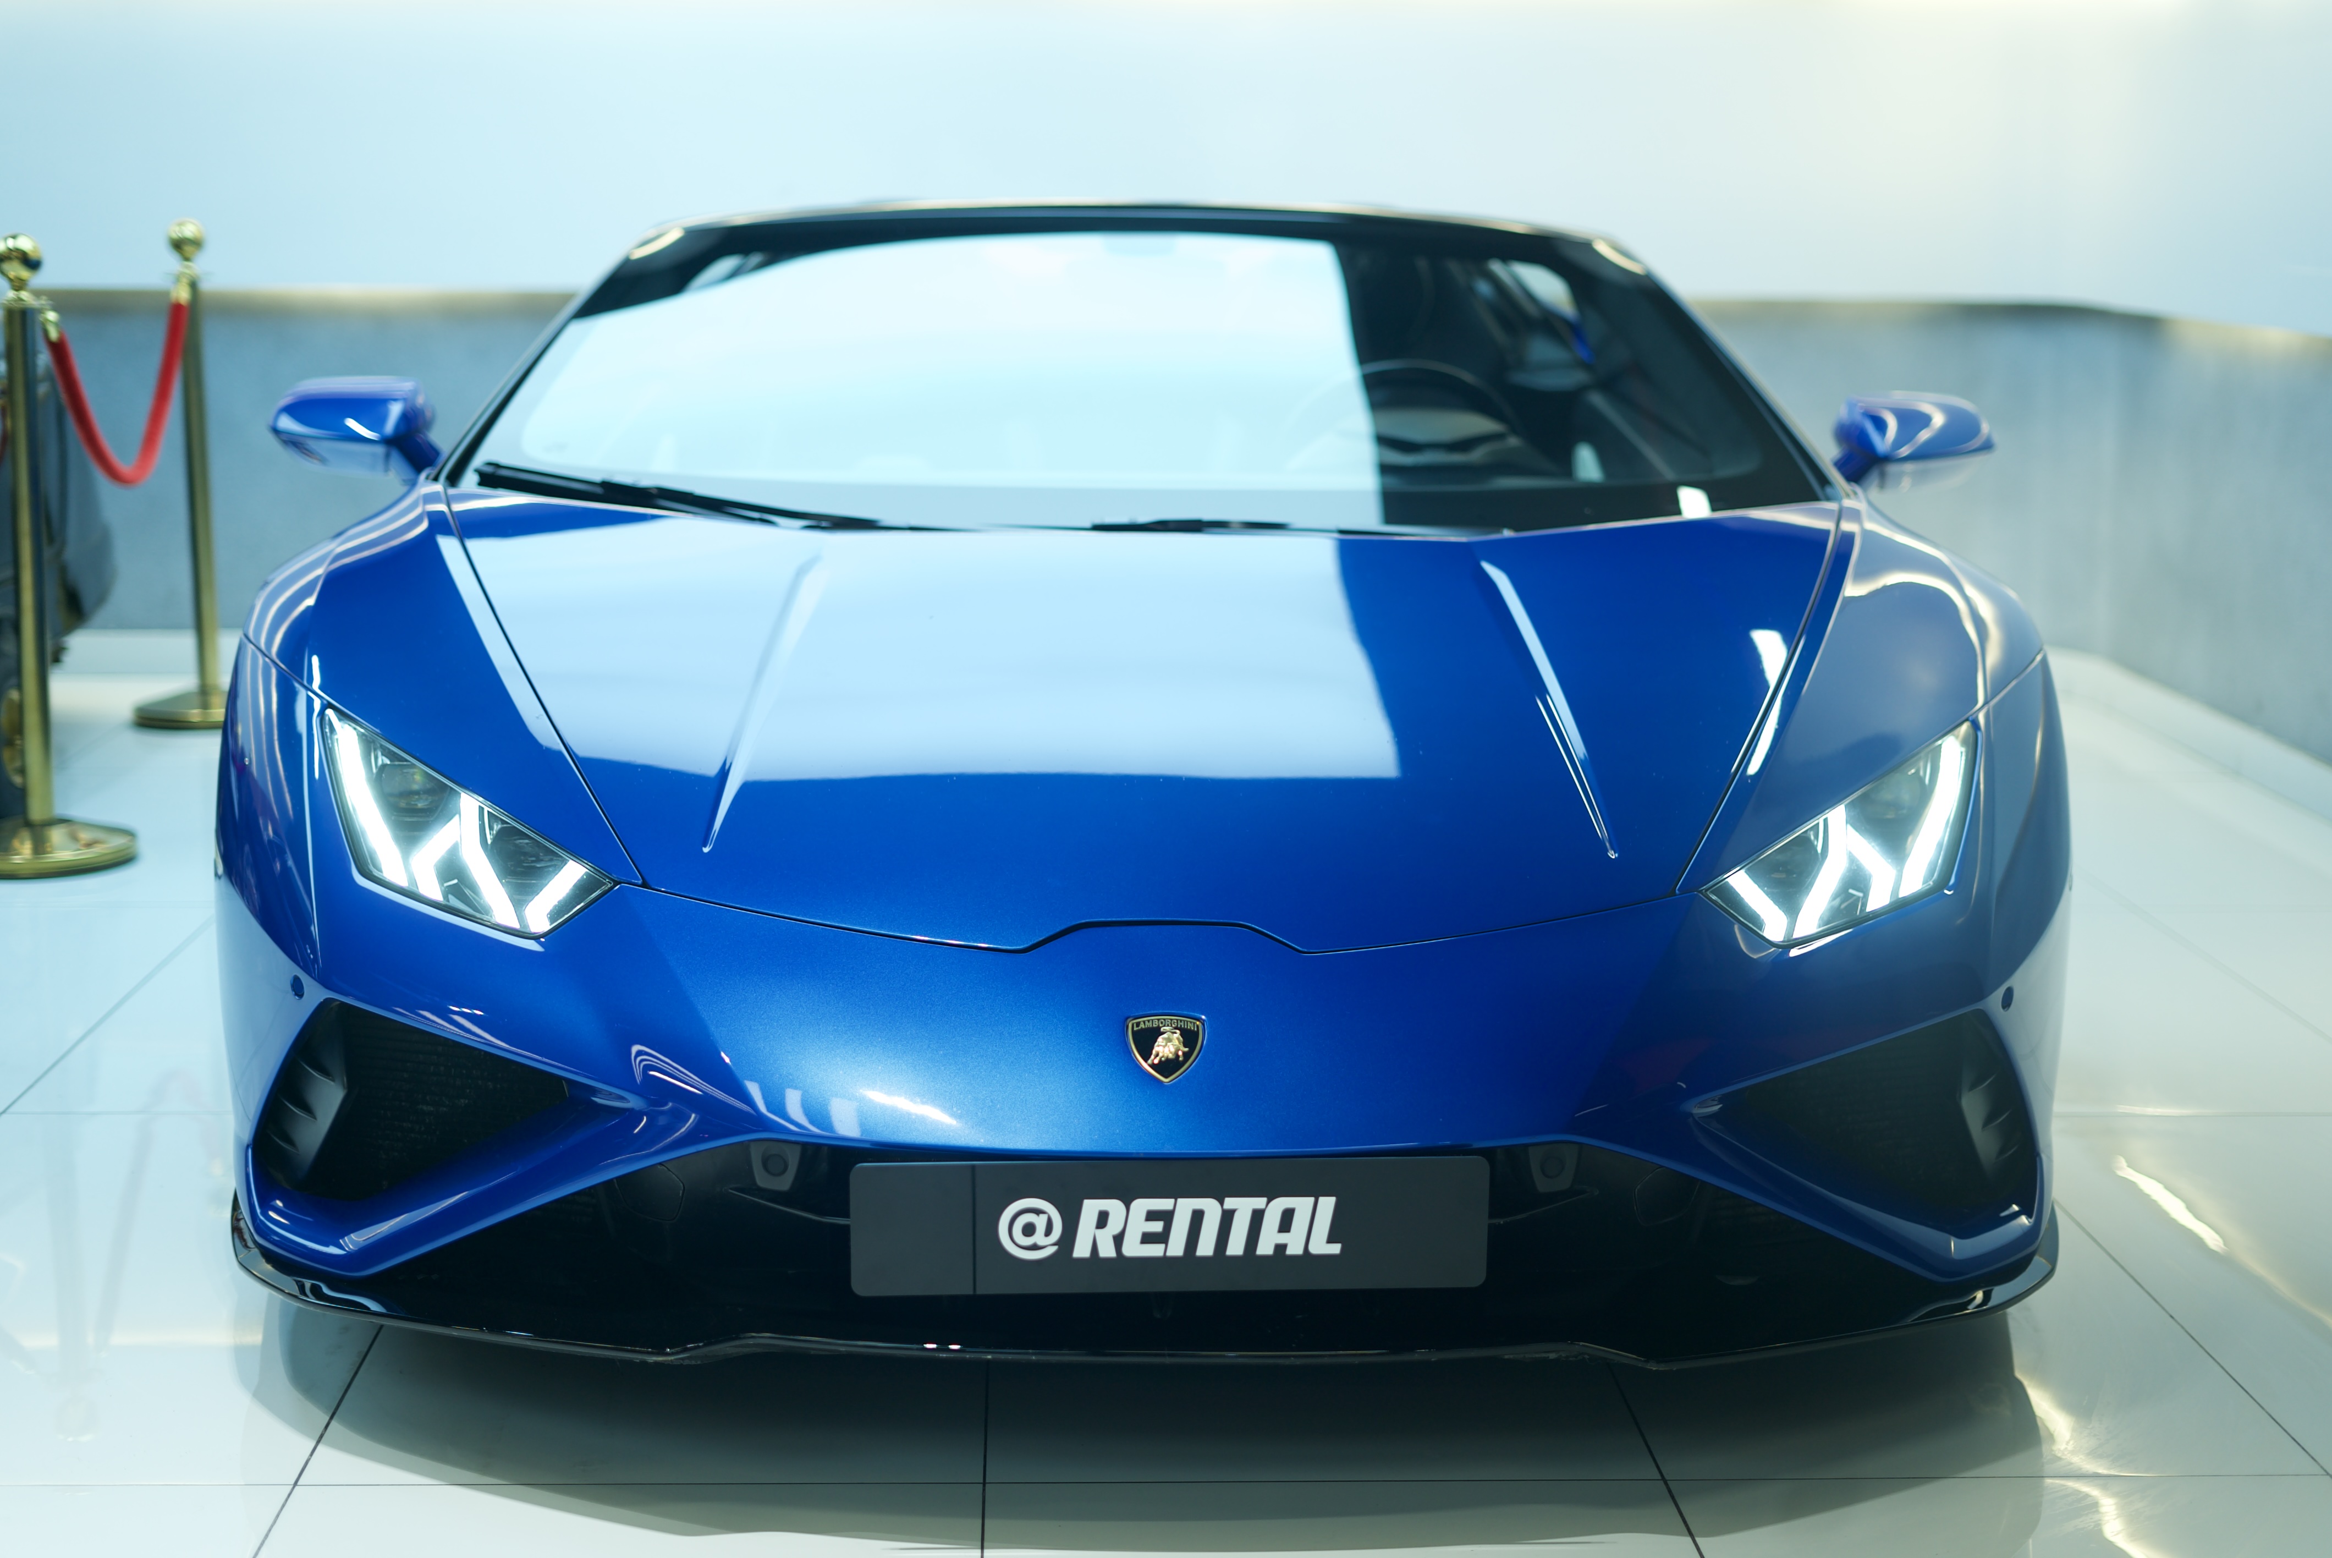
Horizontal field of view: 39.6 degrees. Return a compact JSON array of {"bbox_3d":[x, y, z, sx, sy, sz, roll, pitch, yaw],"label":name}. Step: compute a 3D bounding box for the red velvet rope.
[{"bbox_3d":[-1.907,-0.719,5.949,0.050,0.365,1.363,-1,11,-8],"label":"red velvet rope"}]

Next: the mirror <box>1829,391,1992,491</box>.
[{"bbox_3d":[0.974,-0.440,4.220,0.215,0.125,0.155,0,11,-2],"label":"mirror"}]

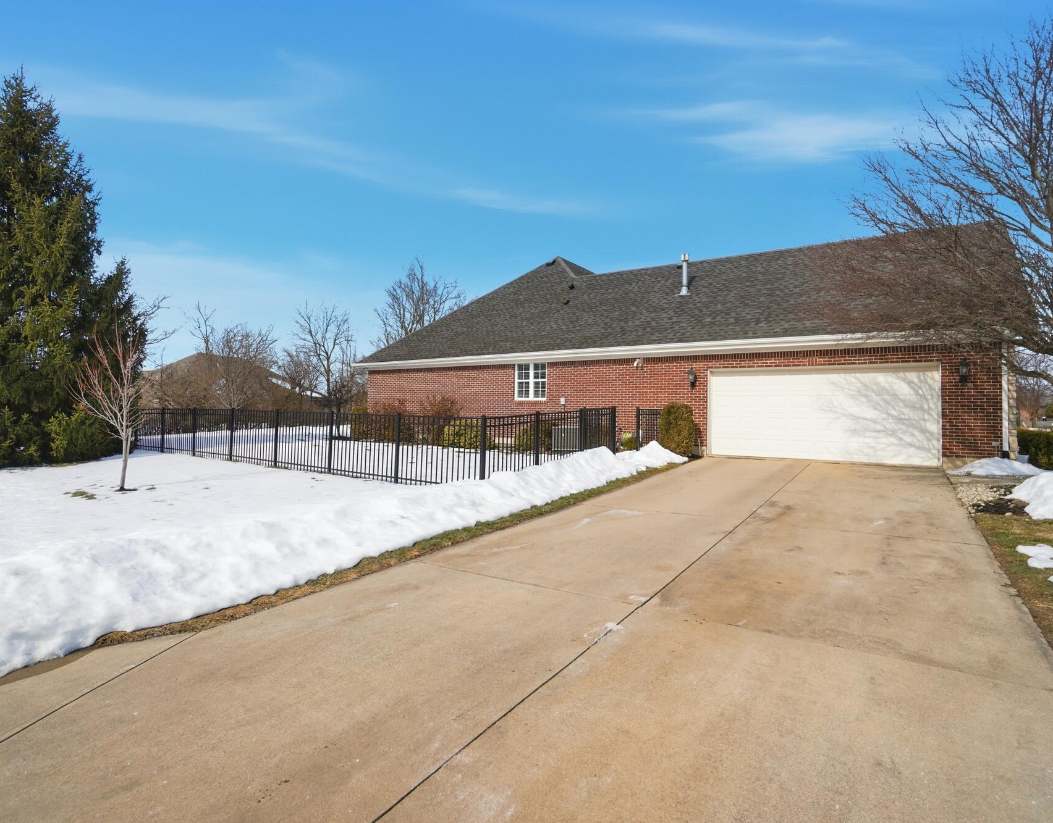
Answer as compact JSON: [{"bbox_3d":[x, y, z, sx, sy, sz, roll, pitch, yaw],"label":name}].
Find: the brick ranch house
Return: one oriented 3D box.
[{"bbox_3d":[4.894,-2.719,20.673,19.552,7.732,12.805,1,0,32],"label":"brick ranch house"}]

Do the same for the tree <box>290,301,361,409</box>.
[{"bbox_3d":[-13.854,-3.242,35.460,4.826,8.682,4.826,1,0,0],"label":"tree"}]

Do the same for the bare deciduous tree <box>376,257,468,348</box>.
[{"bbox_3d":[-7.425,-4.730,35.460,7.092,11.826,6.895,1,0,0],"label":"bare deciduous tree"}]

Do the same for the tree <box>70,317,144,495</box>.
[{"bbox_3d":[-6.248,-0.185,7.683,1.133,2.570,1.133,1,0,0],"label":"tree"}]

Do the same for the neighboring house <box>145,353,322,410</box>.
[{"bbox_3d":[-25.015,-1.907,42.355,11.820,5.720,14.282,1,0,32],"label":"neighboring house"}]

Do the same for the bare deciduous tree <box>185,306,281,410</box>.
[{"bbox_3d":[-14.995,-2.225,26.102,4.630,6.519,4.432,1,0,0],"label":"bare deciduous tree"}]

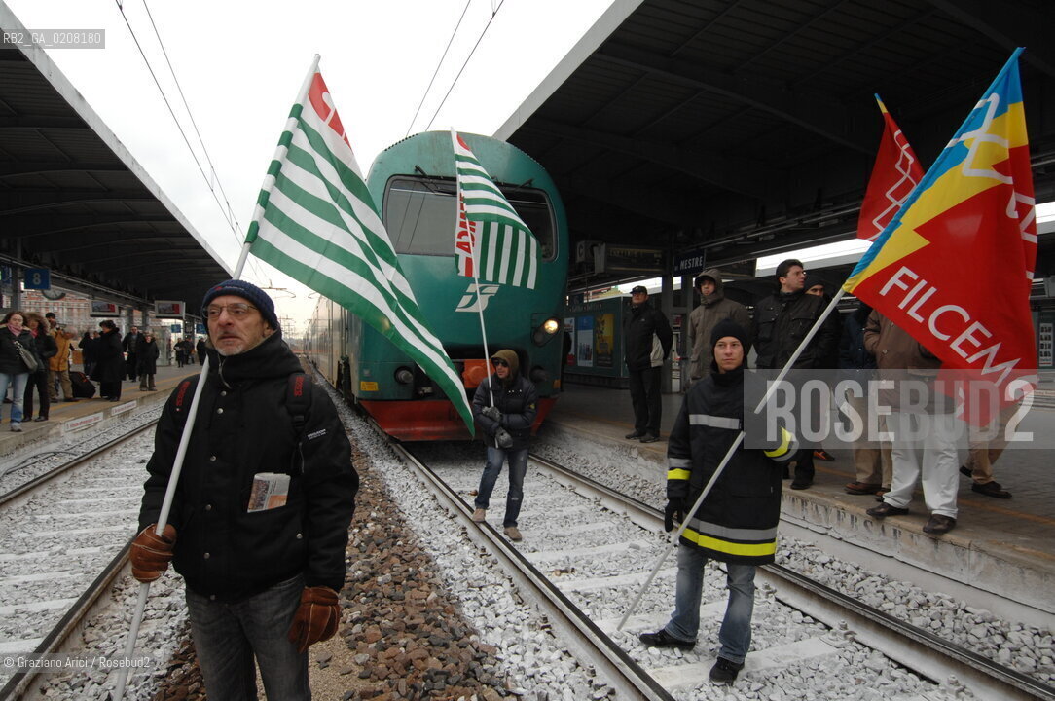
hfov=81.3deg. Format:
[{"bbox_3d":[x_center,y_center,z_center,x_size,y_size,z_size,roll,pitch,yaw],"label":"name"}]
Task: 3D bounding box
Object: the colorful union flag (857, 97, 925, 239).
[{"bbox_3d":[3.356,-1.618,5.600,0.720,1.360,0.320,0,0,20],"label":"colorful union flag"}]

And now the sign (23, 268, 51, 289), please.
[{"bbox_3d":[-14.281,-2.087,17.960,0.610,0.620,0.130,0,0,-20],"label":"sign"}]

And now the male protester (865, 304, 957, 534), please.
[{"bbox_3d":[2.500,0.195,4.000,0.420,1.780,0.580,0,0,-33],"label":"male protester"}]

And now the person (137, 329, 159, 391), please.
[{"bbox_3d":[-9.930,0.255,16.100,0.520,1.610,0.360,0,0,-28],"label":"person"}]

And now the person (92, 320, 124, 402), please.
[{"bbox_3d":[-8.861,0.216,13.000,0.520,1.710,0.520,0,0,-40],"label":"person"}]

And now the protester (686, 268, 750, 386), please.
[{"bbox_3d":[1.773,0.160,5.700,0.570,1.830,0.380,0,0,40],"label":"protester"}]

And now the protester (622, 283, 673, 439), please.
[{"bbox_3d":[1.447,0.158,7.400,0.420,1.840,0.530,0,1,-34],"label":"protester"}]

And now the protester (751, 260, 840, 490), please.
[{"bbox_3d":[2.156,0.180,4.950,0.620,1.800,0.390,0,0,33],"label":"protester"}]

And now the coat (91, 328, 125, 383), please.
[{"bbox_3d":[-8.997,0.115,13.200,0.570,1.140,0.560,0,1,-28],"label":"coat"}]

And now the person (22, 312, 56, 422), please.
[{"bbox_3d":[-7.440,0.245,9.400,0.500,1.660,0.340,0,0,-12],"label":"person"}]

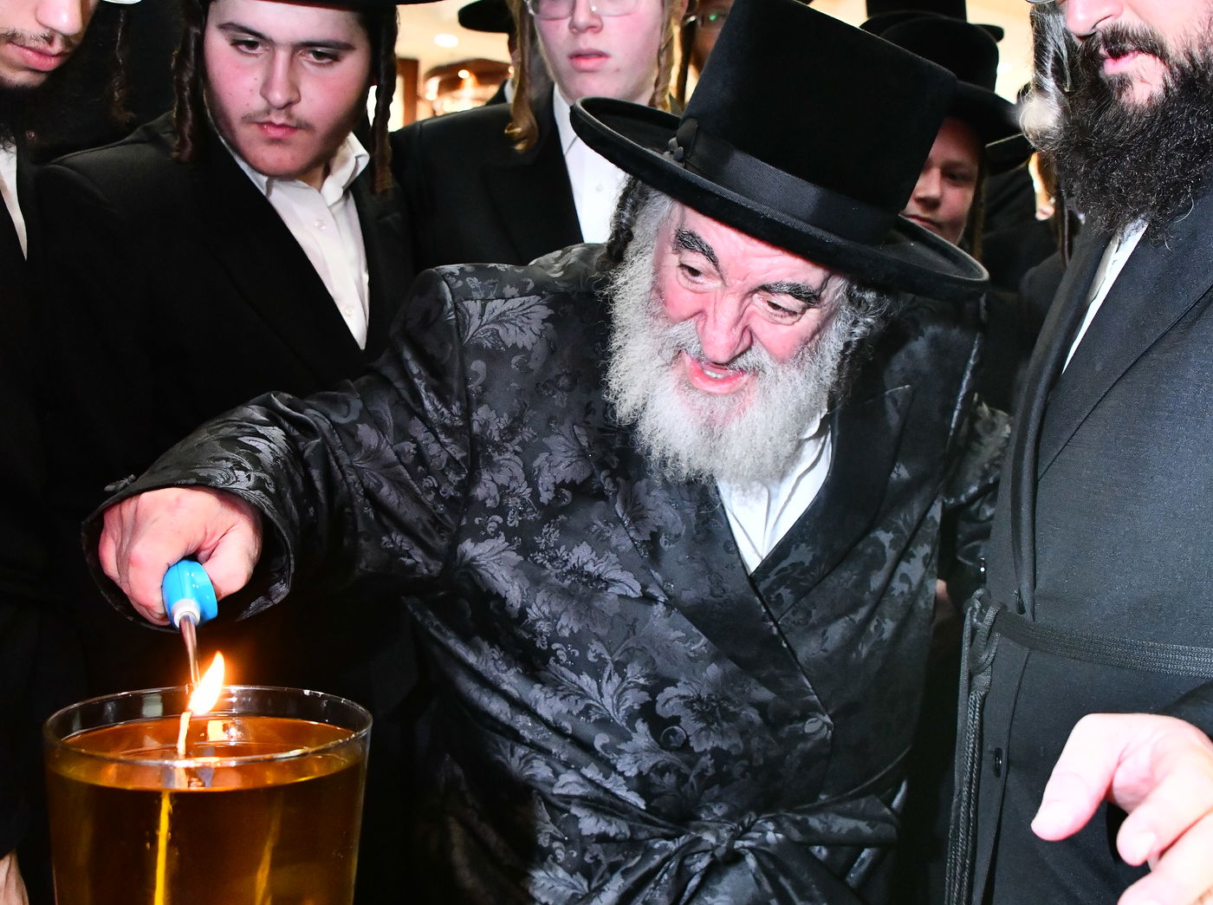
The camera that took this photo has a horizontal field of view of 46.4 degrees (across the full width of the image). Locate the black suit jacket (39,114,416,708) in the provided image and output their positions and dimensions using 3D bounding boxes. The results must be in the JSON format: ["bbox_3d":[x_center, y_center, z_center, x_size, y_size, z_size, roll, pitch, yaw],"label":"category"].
[{"bbox_3d":[-0.372,0.082,1.403,0.460,0.820,0.270,0,3,-40],"label":"black suit jacket"}]

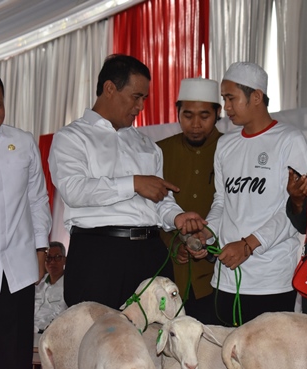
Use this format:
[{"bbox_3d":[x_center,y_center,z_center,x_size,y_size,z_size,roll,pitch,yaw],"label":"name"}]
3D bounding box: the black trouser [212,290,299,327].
[{"bbox_3d":[0.405,0.670,4.560,0.360,0.960,0.260,-2,-5,25],"label":"black trouser"}]

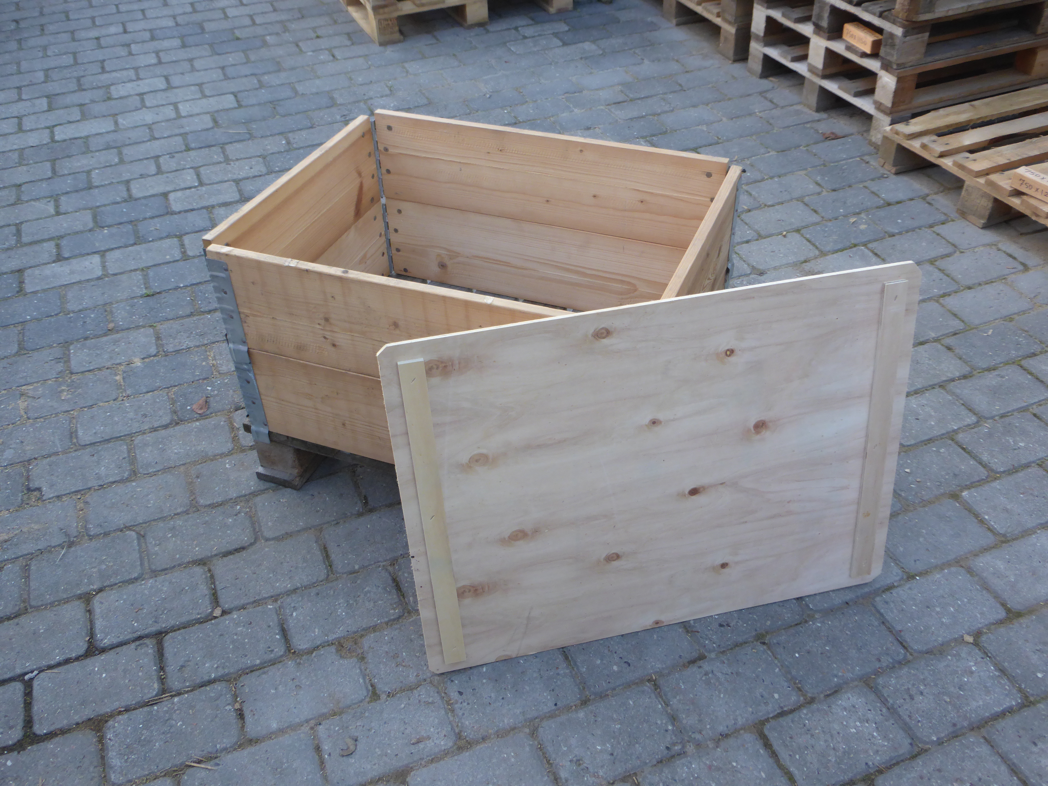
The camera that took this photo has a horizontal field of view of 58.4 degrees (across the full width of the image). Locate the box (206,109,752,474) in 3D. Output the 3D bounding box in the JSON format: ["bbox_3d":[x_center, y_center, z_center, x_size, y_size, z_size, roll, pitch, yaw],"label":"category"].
[{"bbox_3d":[-0.064,-0.186,1.780,0.796,0.398,0.606,13,41,18],"label":"box"}]

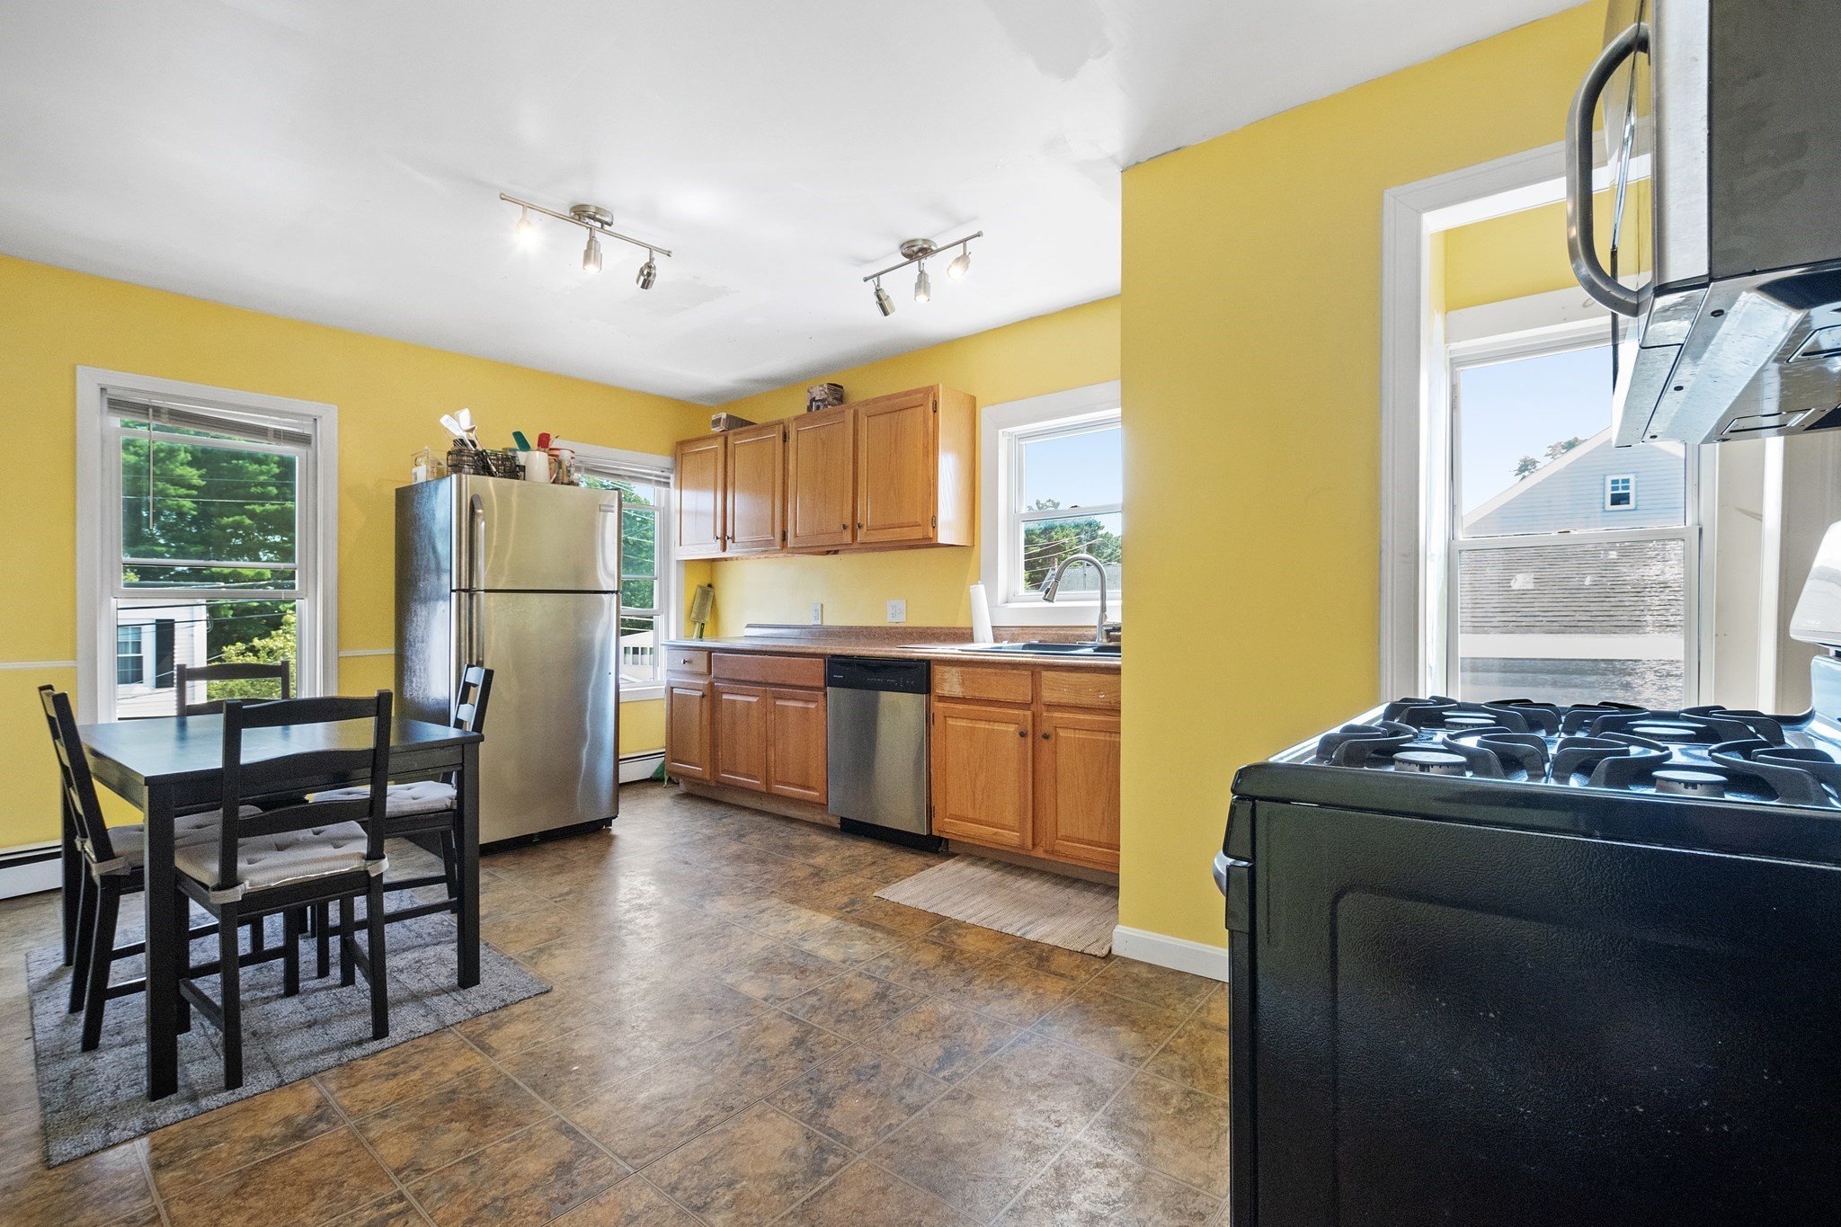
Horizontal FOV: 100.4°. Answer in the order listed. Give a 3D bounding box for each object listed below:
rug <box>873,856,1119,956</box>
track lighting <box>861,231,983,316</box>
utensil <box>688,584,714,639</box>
[{"bbox_3d":[0.367,1.087,2.892,0.910,0.012,0.580,0,0,36],"label":"rug"},{"bbox_3d":[-0.005,-1.310,2.931,0.589,0.245,0.140,0,0,41],"label":"track lighting"},{"bbox_3d":[-1.473,-0.010,5.150,0.130,0.370,0.060,12,-3,-31],"label":"utensil"}]

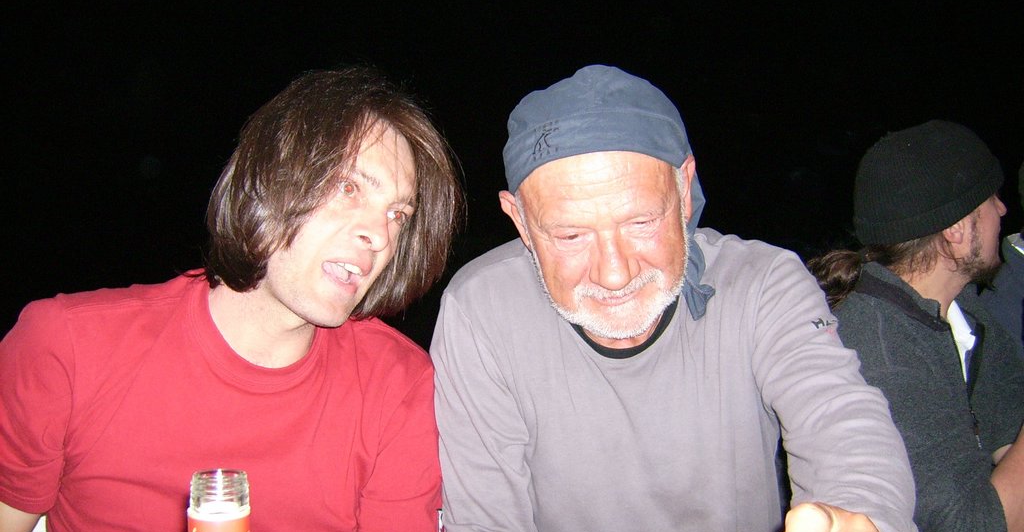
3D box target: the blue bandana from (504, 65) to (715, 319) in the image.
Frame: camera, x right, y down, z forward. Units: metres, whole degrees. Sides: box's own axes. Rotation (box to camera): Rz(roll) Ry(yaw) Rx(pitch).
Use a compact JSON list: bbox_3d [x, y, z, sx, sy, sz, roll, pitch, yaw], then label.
[{"bbox_3d":[0.093,-0.064,0.992,0.190,0.262,0.215,-7,18,4],"label":"blue bandana"}]

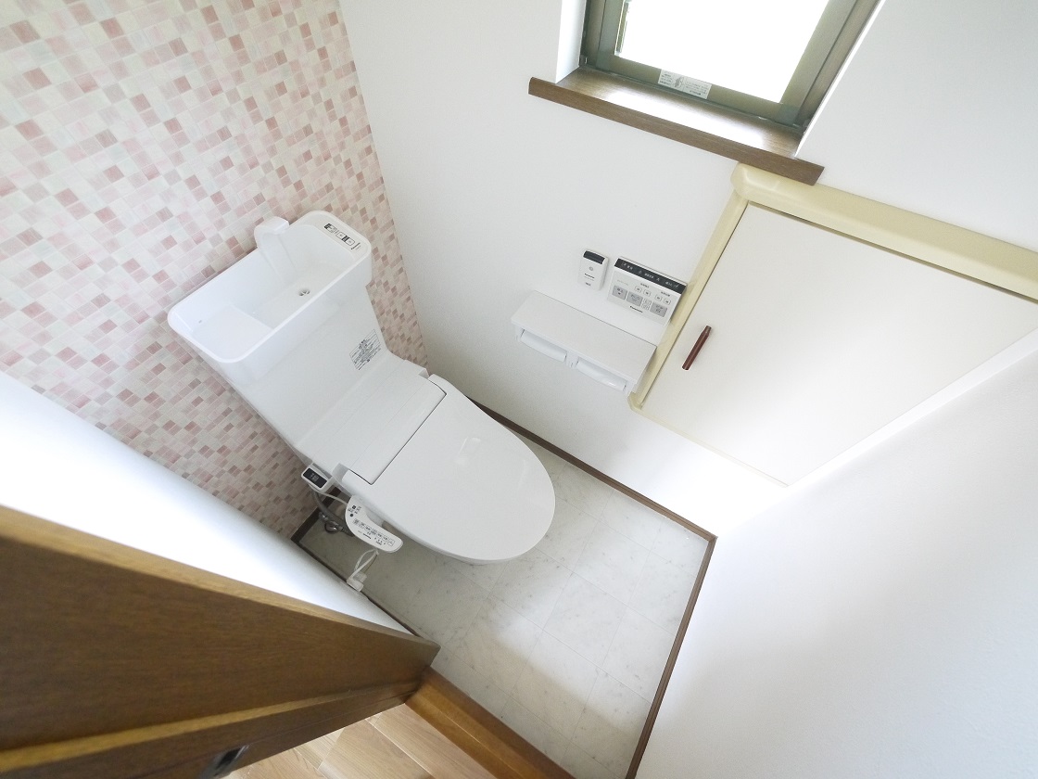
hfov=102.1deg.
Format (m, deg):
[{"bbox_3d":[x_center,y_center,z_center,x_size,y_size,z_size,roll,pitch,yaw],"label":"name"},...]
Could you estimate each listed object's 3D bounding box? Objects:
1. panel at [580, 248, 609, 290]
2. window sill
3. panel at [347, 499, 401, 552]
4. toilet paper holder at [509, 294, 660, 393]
[{"bbox_3d":[0.154,-0.249,0.879,0.051,0.076,0.020,28,61,15],"label":"panel"},{"bbox_3d":[0.229,-0.415,0.638,0.451,0.024,0.081,28,61,15],"label":"window sill"},{"bbox_3d":[-0.379,0.356,1.084,0.182,0.034,0.070,28,61,15],"label":"panel"},{"bbox_3d":[0.145,-0.109,0.997,0.323,0.075,0.116,28,61,15],"label":"toilet paper holder"}]

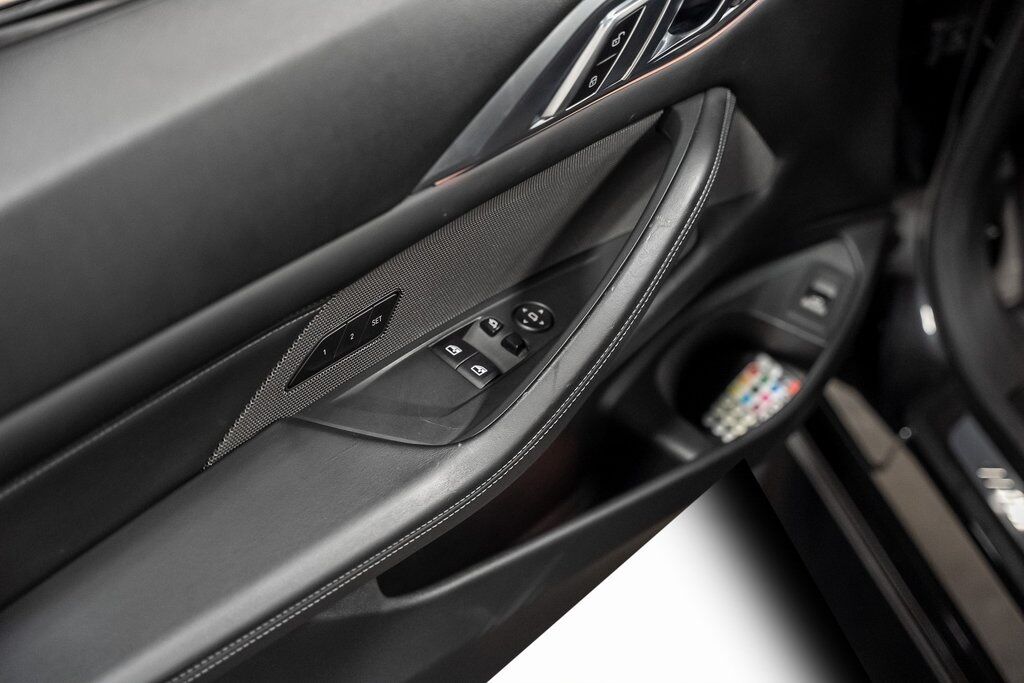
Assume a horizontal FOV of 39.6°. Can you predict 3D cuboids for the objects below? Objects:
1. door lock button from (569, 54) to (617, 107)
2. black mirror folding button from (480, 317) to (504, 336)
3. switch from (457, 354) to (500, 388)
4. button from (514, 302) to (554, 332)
[{"bbox_3d":[0.053,-0.171,0.936,0.006,0.023,0.042,33,48,29],"label":"door lock button"},{"bbox_3d":[-0.013,-0.011,0.951,0.011,0.006,0.013,39,51,23],"label":"black mirror folding button"},{"bbox_3d":[-0.020,0.019,0.923,0.022,0.008,0.024,39,51,23],"label":"switch"},{"bbox_3d":[0.015,-0.017,0.966,0.028,0.006,0.028,6,46,-7],"label":"button"}]

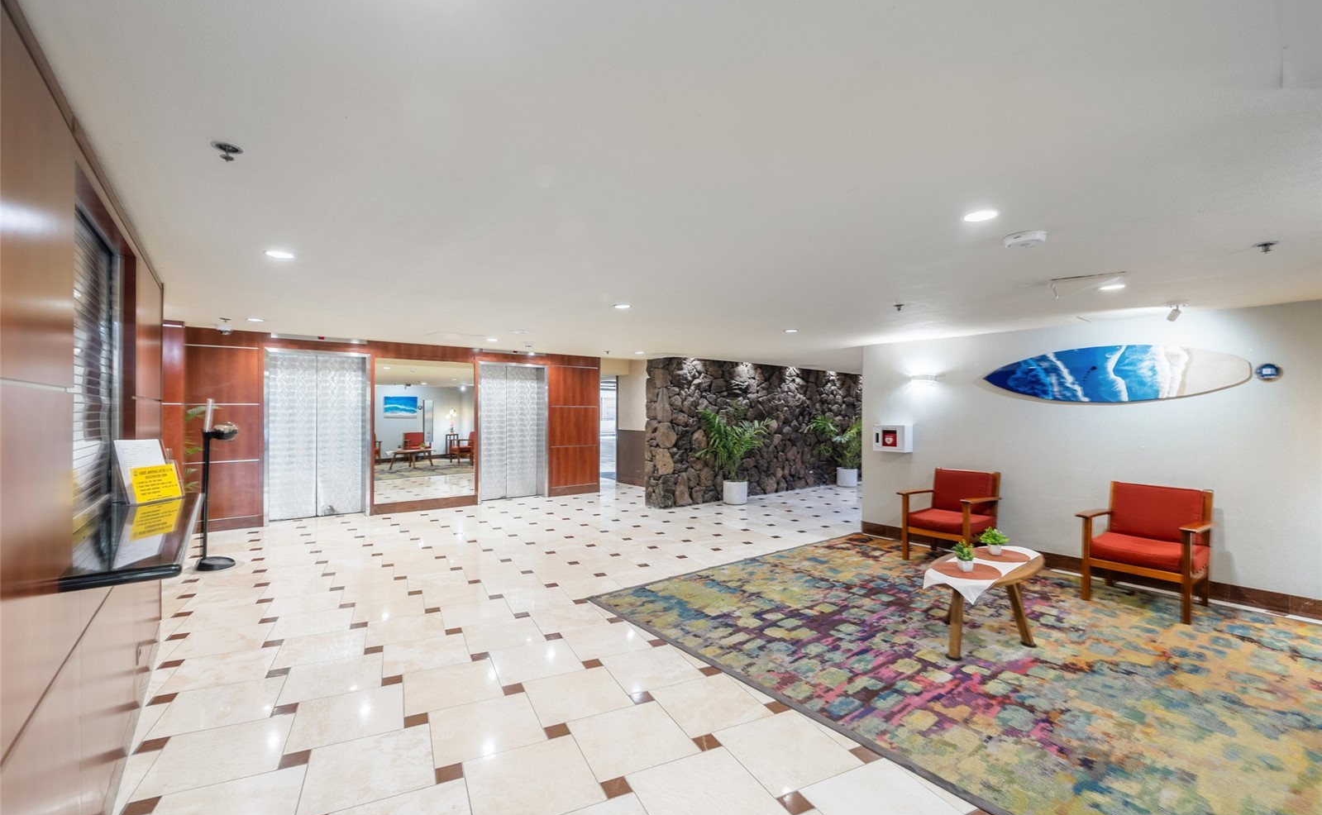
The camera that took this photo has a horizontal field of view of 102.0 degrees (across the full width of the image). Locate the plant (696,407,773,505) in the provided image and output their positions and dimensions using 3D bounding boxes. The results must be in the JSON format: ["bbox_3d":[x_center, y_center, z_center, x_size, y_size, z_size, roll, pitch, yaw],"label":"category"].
[{"bbox_3d":[1.155,0.737,8.420,1.150,1.530,0.950,1,-1,-39],"label":"plant"}]

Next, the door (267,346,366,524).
[{"bbox_3d":[-4.519,0.404,7.053,1.080,2.130,0.120,1,-1,-39],"label":"door"}]

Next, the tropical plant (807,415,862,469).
[{"bbox_3d":[3.456,0.652,10.147,1.200,1.060,1.100,1,0,-38],"label":"tropical plant"}]

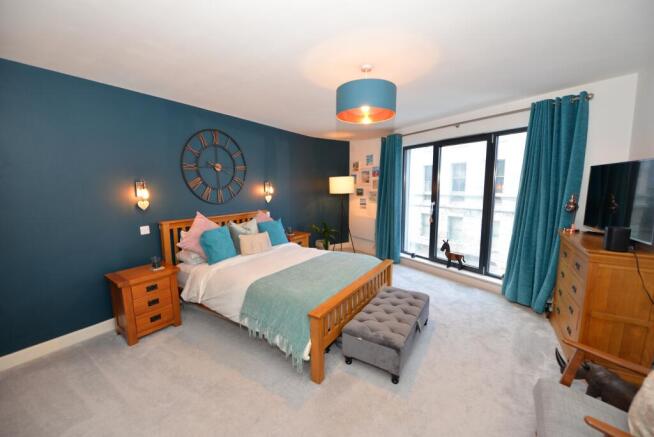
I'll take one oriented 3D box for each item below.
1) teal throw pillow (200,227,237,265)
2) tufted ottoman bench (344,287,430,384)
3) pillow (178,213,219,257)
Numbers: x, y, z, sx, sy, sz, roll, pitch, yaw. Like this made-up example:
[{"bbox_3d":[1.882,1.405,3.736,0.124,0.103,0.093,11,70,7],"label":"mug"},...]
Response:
[{"bbox_3d":[-1.356,0.336,3.177,0.150,0.420,0.420,-20,-1,28],"label":"teal throw pillow"},{"bbox_3d":[0.600,0.989,2.365,0.464,0.355,1.038,4,8,32],"label":"tufted ottoman bench"},{"bbox_3d":[-1.543,0.220,3.079,0.150,0.440,0.440,-5,-28,27],"label":"pillow"}]

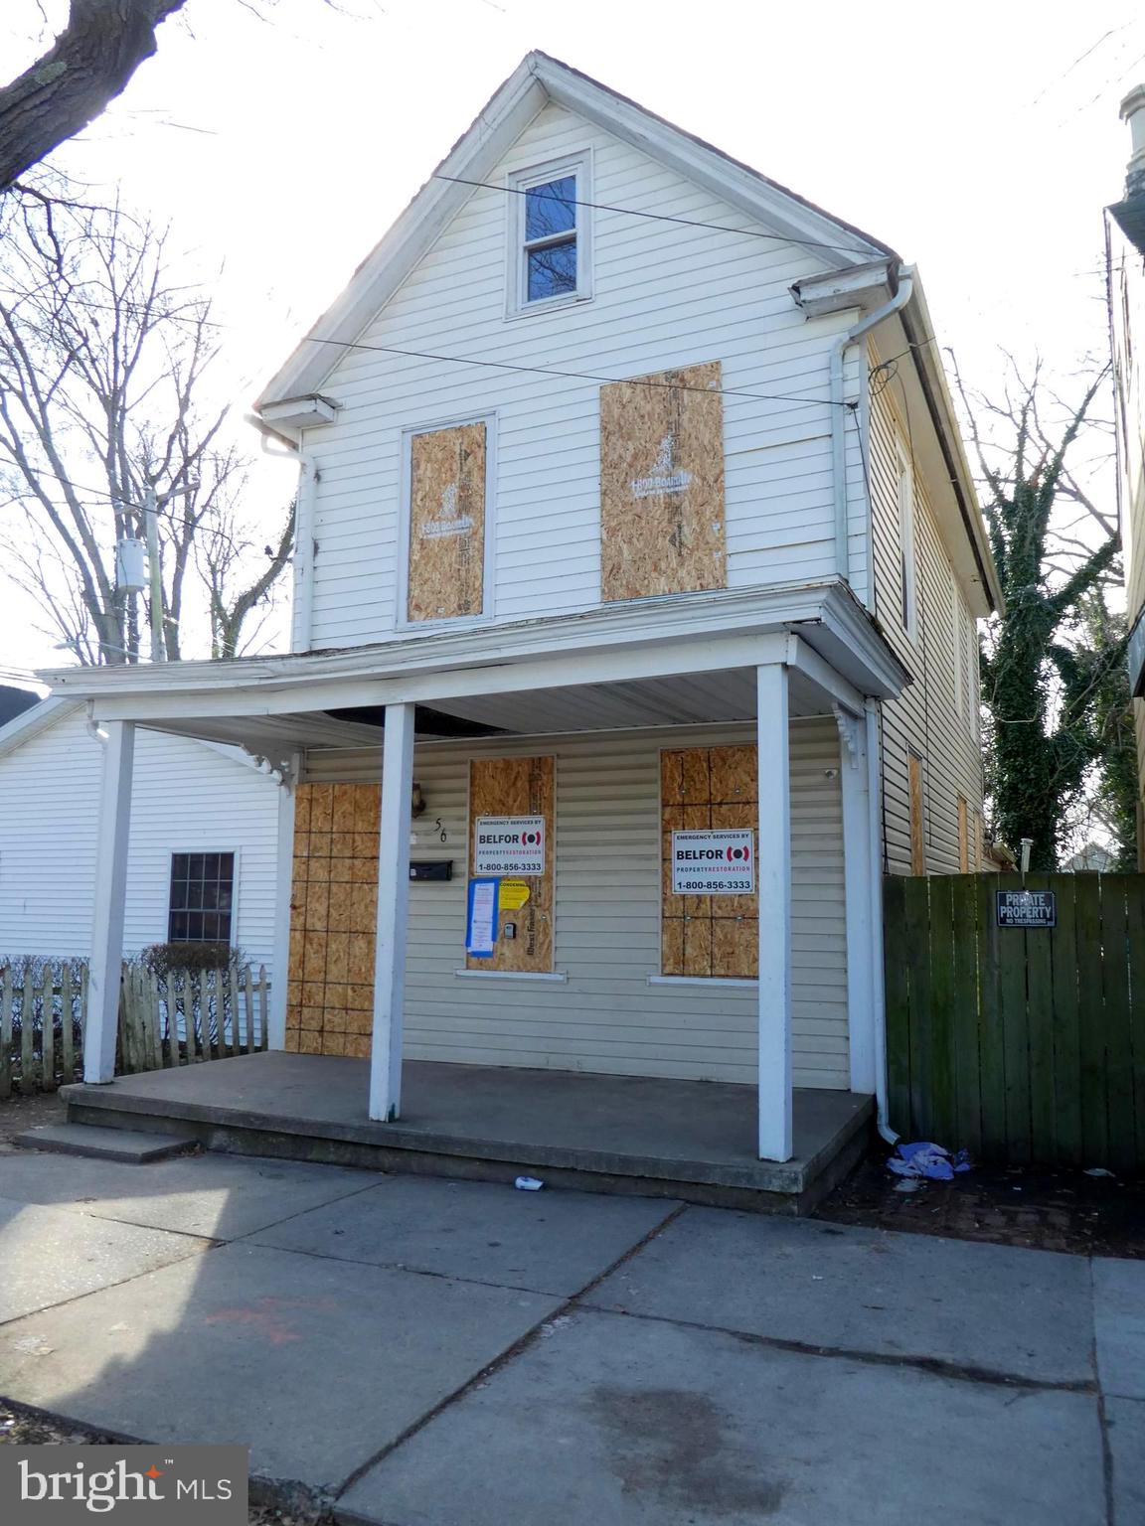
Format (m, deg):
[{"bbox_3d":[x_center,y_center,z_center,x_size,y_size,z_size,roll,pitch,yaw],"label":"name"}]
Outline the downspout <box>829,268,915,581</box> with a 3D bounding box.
[{"bbox_3d":[2.101,-2.282,7.378,0.619,2.188,0.288,-3,-8,24],"label":"downspout"}]

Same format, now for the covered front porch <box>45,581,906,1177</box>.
[{"bbox_3d":[-0.713,0.761,7.110,5.462,3.025,2.363,-3,-8,24],"label":"covered front porch"}]

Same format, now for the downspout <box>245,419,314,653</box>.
[{"bbox_3d":[-2.623,-2.037,9.529,0.663,2.213,0.275,-3,-8,24],"label":"downspout"}]

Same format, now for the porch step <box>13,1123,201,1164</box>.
[{"bbox_3d":[-2.908,2.368,6.589,1.056,0.069,0.431,-3,-8,24],"label":"porch step"}]

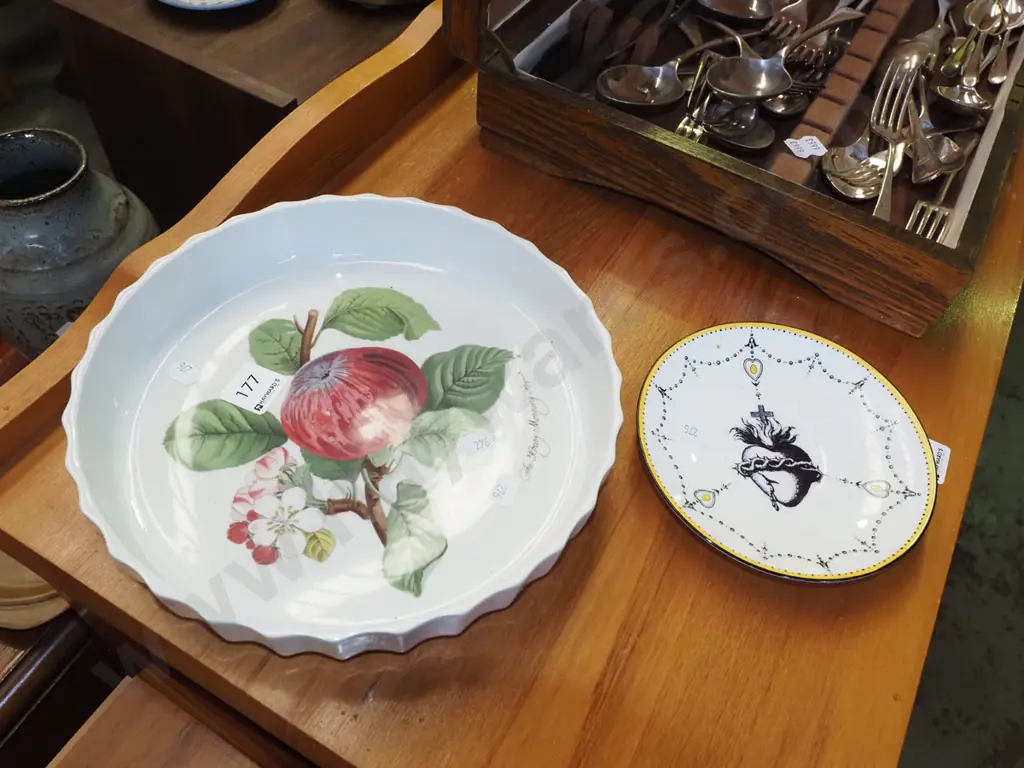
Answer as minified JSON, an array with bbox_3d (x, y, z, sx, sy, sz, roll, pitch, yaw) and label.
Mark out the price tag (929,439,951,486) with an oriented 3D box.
[{"bbox_3d":[0.246,0.043,0.459,0.029,0.002,0.029,25,56,12],"label":"price tag"}]

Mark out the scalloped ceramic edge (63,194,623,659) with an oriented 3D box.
[{"bbox_3d":[-0.082,0.007,0.416,0.280,0.043,0.280,8,53,0],"label":"scalloped ceramic edge"}]

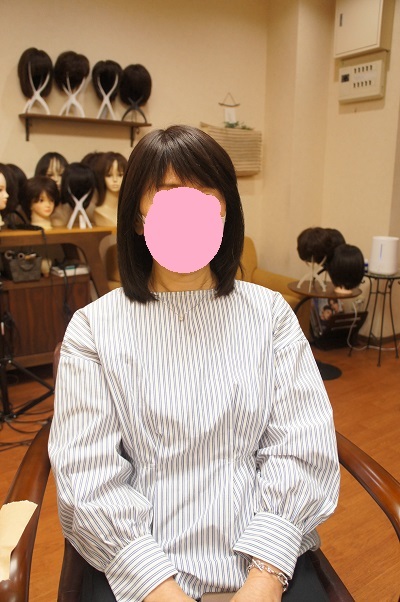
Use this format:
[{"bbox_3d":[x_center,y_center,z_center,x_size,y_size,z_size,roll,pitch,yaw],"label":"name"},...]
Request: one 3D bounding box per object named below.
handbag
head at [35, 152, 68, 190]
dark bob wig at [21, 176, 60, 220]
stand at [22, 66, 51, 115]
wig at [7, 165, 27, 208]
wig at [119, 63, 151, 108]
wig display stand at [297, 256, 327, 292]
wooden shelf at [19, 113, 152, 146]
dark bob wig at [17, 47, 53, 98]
[{"bbox_3d":[-1.111,-0.222,2.968,0.210,0.185,0.115,-10,17,-35],"label":"handbag"},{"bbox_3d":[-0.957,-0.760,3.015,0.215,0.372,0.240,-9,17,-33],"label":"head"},{"bbox_3d":[-0.905,-0.585,2.680,0.220,0.250,0.200,13,19,44],"label":"dark bob wig"},{"bbox_3d":[-1.024,-1.332,2.939,0.165,0.309,0.150,-10,17,-35],"label":"stand"},{"bbox_3d":[-1.156,-0.706,2.876,0.200,0.257,0.220,-9,17,-33],"label":"wig"},{"bbox_3d":[-0.454,-1.525,3.317,0.210,0.273,0.220,-6,15,-22],"label":"wig"},{"bbox_3d":[0.671,-0.236,2.755,0.170,0.335,0.170,0,13,0],"label":"wig display stand"},{"bbox_3d":[-0.749,-1.151,3.197,0.890,0.150,0.155,-10,17,-35],"label":"wooden shelf"},{"bbox_3d":[-0.957,-1.323,2.720,0.200,0.285,0.220,-7,15,-26],"label":"dark bob wig"}]

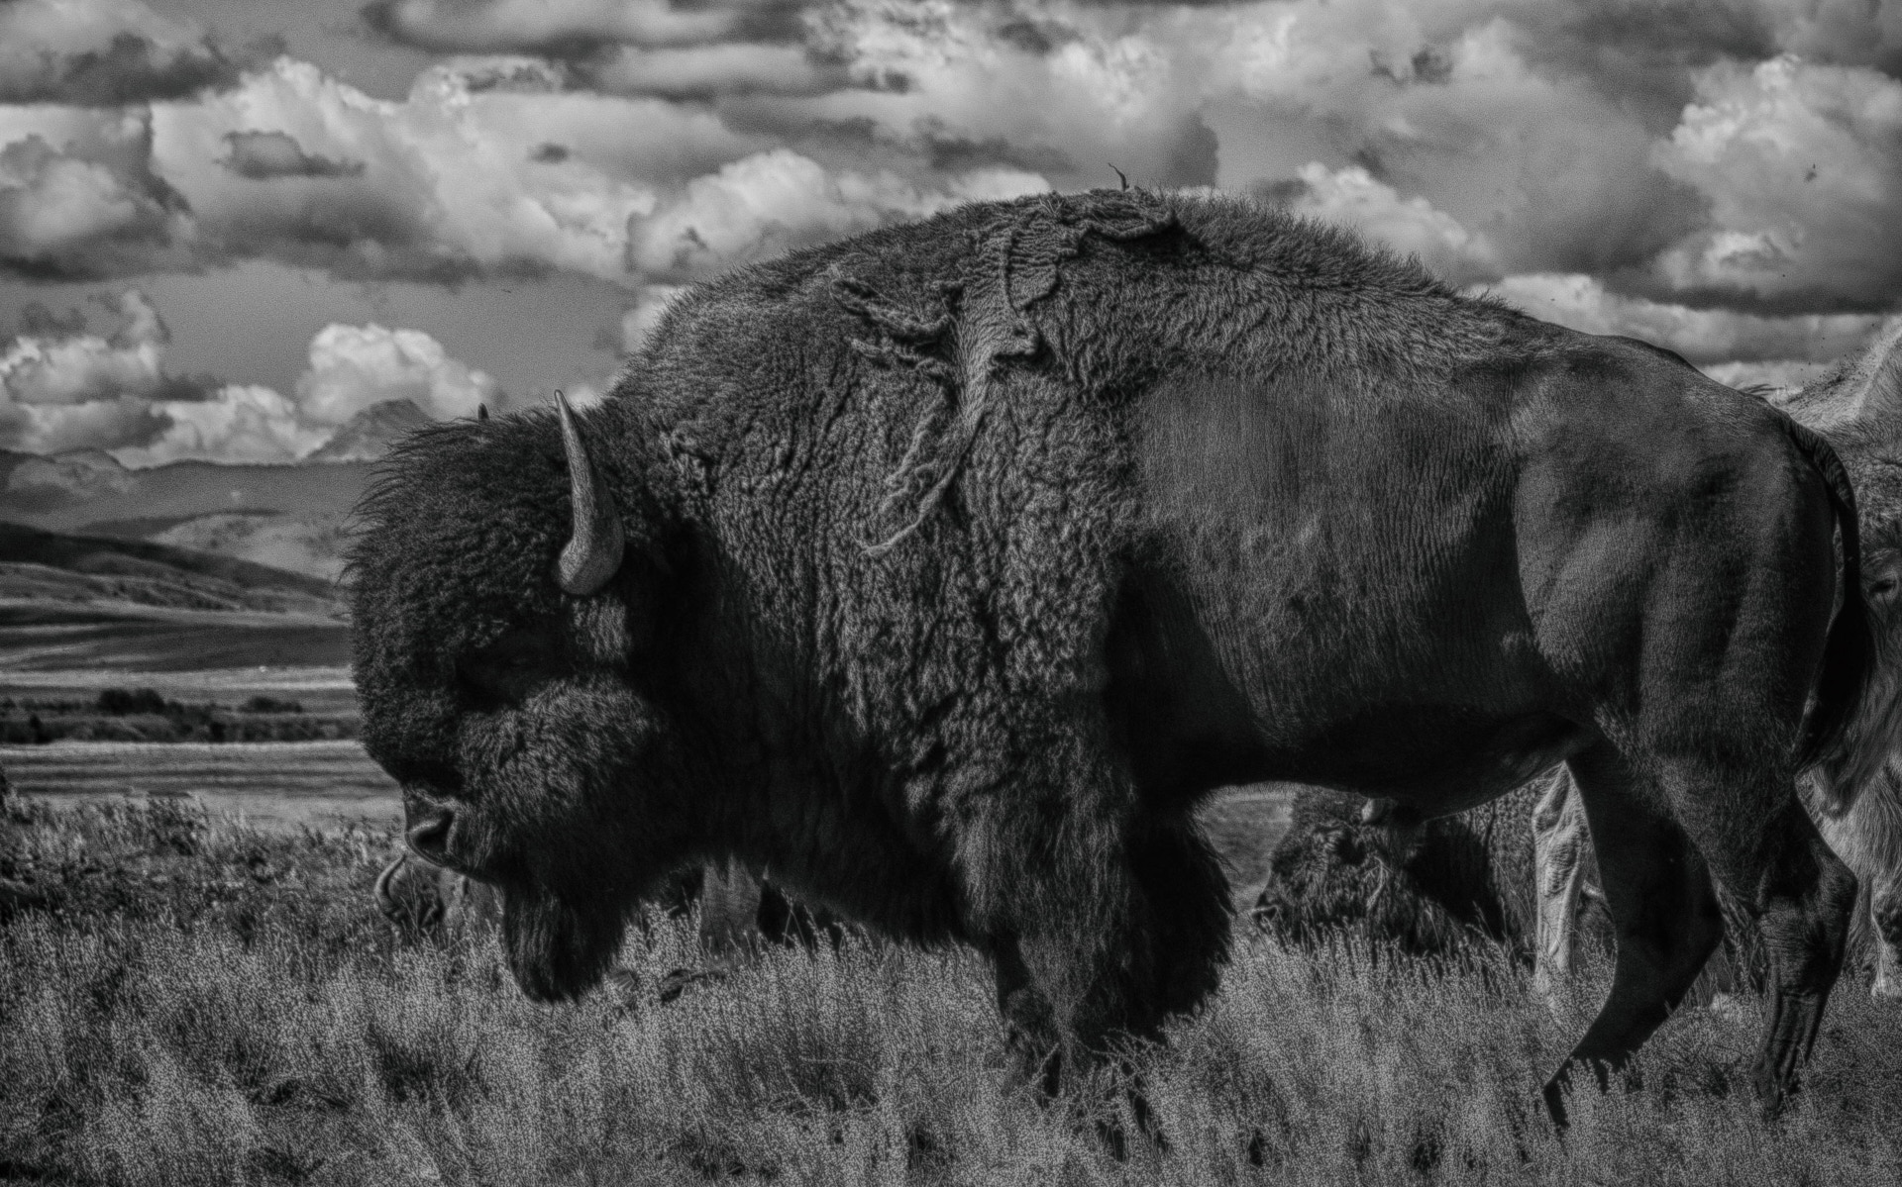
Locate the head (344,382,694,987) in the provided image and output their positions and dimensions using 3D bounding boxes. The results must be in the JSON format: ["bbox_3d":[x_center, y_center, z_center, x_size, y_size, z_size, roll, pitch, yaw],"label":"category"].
[{"bbox_3d":[-0.794,0.193,8.750,0.600,1.100,0.620,0,0,-12],"label":"head"}]

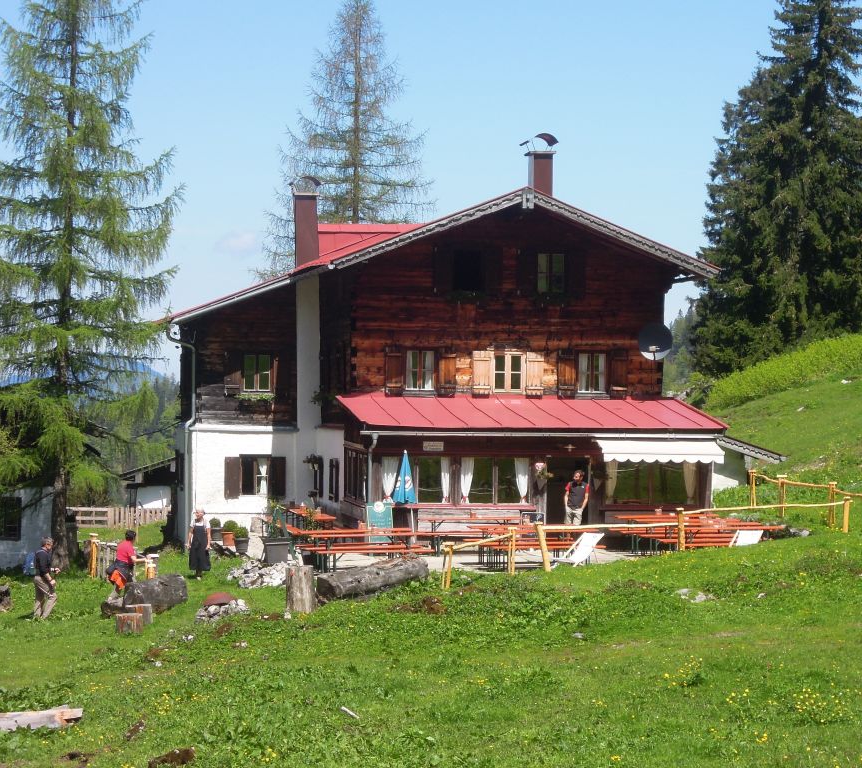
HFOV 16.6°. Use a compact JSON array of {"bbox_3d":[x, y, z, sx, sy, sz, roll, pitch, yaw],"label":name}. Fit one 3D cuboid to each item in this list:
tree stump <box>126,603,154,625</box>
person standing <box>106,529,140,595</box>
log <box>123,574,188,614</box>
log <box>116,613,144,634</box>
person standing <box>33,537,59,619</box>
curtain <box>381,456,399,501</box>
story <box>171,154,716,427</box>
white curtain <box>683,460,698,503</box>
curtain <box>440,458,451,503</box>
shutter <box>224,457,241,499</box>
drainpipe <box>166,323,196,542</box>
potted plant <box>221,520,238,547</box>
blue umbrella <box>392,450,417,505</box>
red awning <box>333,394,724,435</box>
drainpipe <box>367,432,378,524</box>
[{"bbox_3d":[-5.755,4.550,58.400,0.540,0.380,0.520,0,0,-9],"label":"tree stump"},{"bbox_3d":[-6.662,3.923,64.300,0.650,1.580,0.550,0,1,-32],"label":"person standing"},{"bbox_3d":[-5.596,4.284,60.200,1.200,0.660,0.640,0,0,-42],"label":"log"},{"bbox_3d":[-5.820,4.633,57.100,0.520,0.380,0.520,0,0,-9],"label":"log"},{"bbox_3d":[-7.877,3.974,60.600,0.550,1.690,0.520,0,1,-8],"label":"person standing"},{"bbox_3d":[-0.838,1.955,61.200,0.370,0.910,0.100,0,0,-9],"label":"curtain"},{"bbox_3d":[-0.221,-1.978,70.025,11.743,6.034,9.500,0,1,-10],"label":"story"},{"bbox_3d":[5.743,2.181,65.535,0.309,1.004,0.090,0,1,-14],"label":"white curtain"},{"bbox_3d":[0.321,2.092,64.181,0.214,0.994,0.090,0,1,-14],"label":"curtain"},{"bbox_3d":[-4.557,2.157,67.885,0.369,0.964,0.050,0,1,-14],"label":"shutter"},{"bbox_3d":[-5.730,1.121,67.670,0.600,5.078,0.400,0,1,-14],"label":"drainpipe"},{"bbox_3d":[-4.437,3.300,65.300,0.360,0.580,0.360,0,1,-10],"label":"potted plant"},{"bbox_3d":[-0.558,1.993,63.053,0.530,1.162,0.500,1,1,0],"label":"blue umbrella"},{"bbox_3d":[2.103,0.672,64.577,7.963,0.780,3.800,0,1,-10],"label":"red awning"},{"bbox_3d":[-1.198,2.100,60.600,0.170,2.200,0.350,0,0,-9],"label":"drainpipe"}]

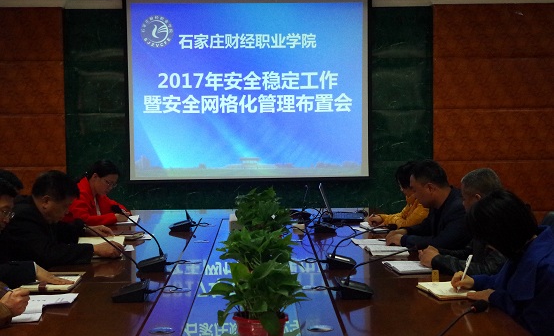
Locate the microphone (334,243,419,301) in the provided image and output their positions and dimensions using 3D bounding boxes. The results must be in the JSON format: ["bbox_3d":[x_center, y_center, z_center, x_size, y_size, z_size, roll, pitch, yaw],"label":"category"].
[{"bbox_3d":[0.407,0.413,3.695,0.330,0.202,0.150,0,4,-1],"label":"microphone"}]

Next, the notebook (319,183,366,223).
[{"bbox_3d":[0.448,0.228,6.273,0.300,0.242,0.340,0,4,3],"label":"notebook"}]

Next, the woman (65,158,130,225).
[{"bbox_3d":[-1.290,0.525,6.323,0.650,1.167,0.500,1,4,19],"label":"woman"}]

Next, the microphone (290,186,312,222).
[{"bbox_3d":[0.178,0.233,6.525,0.160,0.204,0.250,0,4,-1],"label":"microphone"}]

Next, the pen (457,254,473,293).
[{"bbox_3d":[0.749,0.421,3.669,0.012,0.155,0.012,22,-4,1],"label":"pen"}]

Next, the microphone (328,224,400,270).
[{"bbox_3d":[0.406,0.369,4.374,0.333,0.203,0.150,0,4,-1],"label":"microphone"}]

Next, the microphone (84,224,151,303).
[{"bbox_3d":[-0.651,0.363,3.672,0.289,0.319,0.160,0,4,-1],"label":"microphone"}]

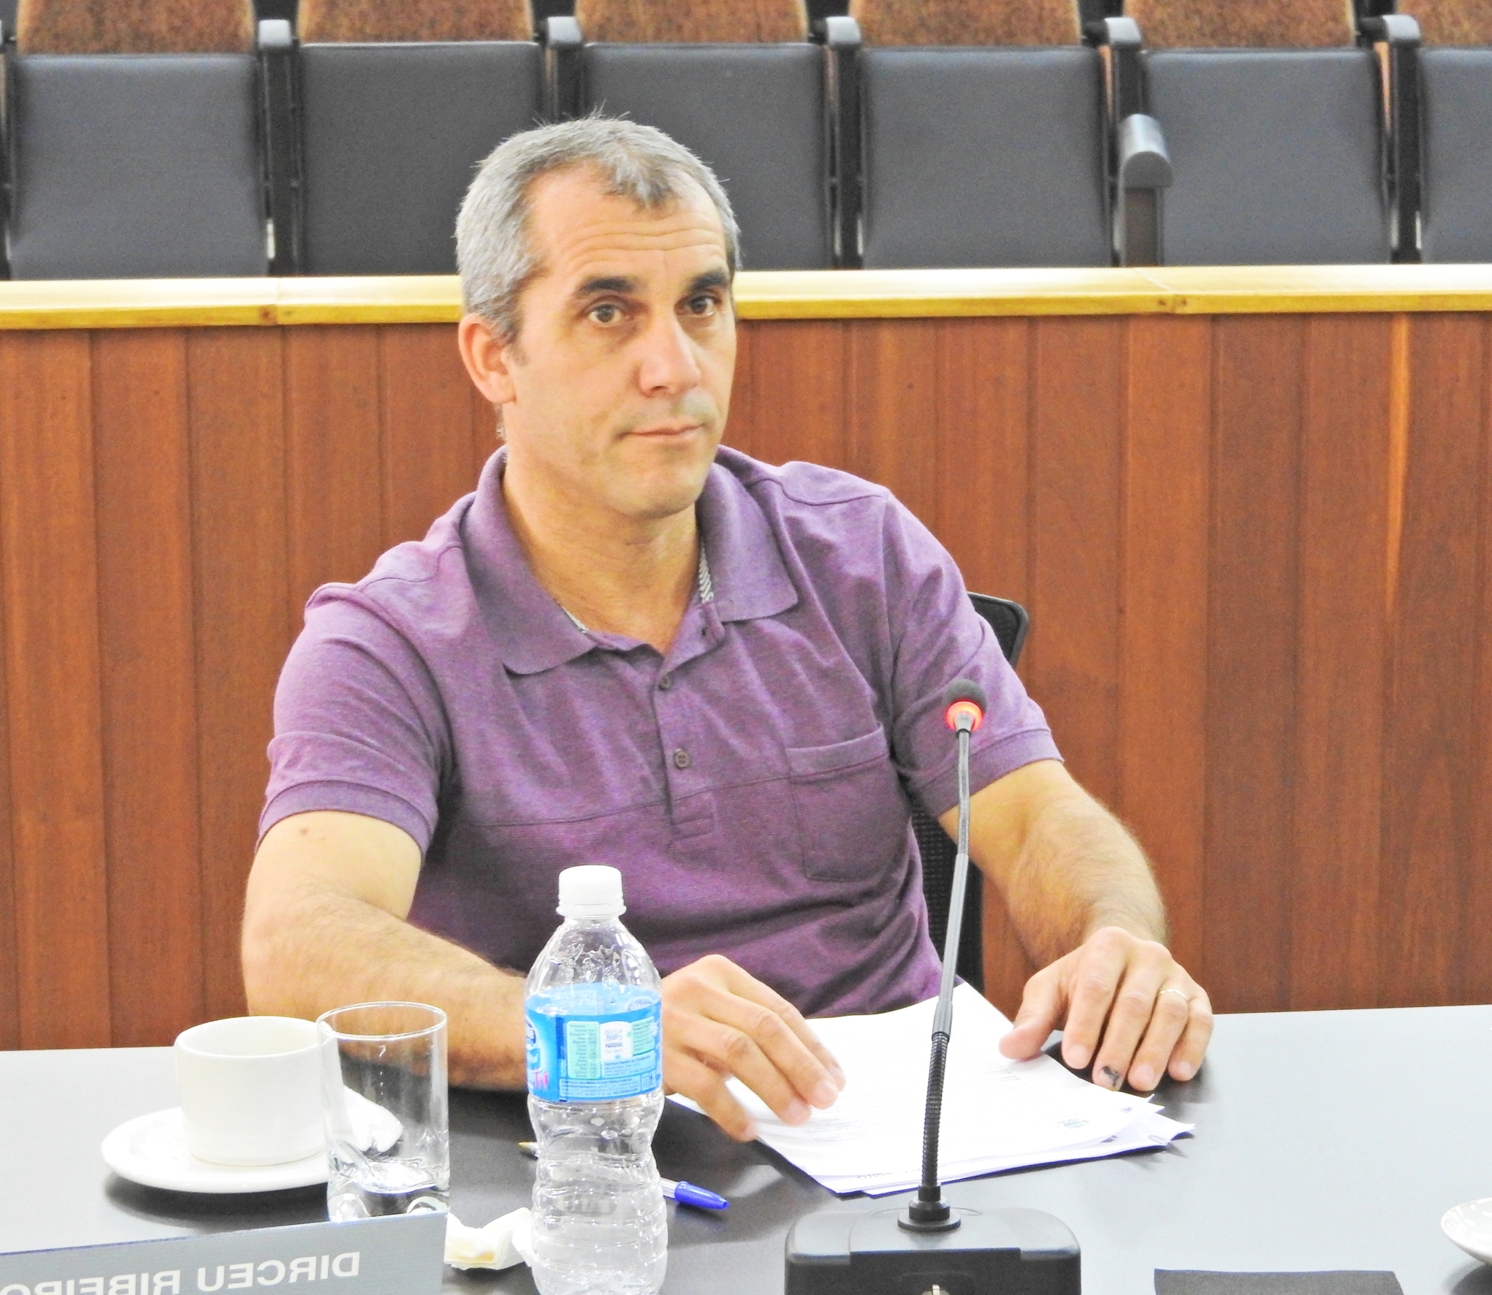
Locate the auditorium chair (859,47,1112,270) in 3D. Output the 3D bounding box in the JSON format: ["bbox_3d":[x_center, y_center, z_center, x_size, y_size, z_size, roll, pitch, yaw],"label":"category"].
[{"bbox_3d":[0.430,-0.982,8.232,0.540,0.920,0.600,-1,11,-6],"label":"auditorium chair"}]

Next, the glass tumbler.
[{"bbox_3d":[-0.181,0.237,2.138,0.066,0.100,0.066,0,11,0],"label":"glass tumbler"}]

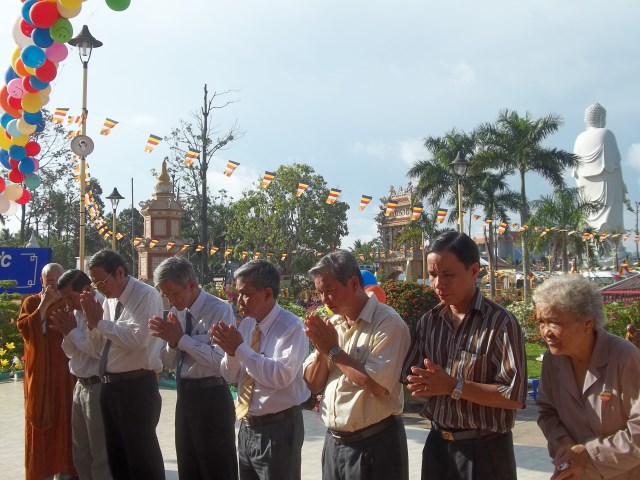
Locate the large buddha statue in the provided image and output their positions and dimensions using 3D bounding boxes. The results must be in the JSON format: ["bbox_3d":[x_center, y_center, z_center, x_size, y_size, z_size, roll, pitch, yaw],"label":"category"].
[{"bbox_3d":[34.791,-8.417,83.000,5.200,17.600,5.900,2,-4,-37],"label":"large buddha statue"}]

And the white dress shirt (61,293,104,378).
[{"bbox_3d":[-1.287,0.527,3.750,0.380,0.500,0.460,2,-4,-41],"label":"white dress shirt"}]

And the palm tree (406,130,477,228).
[{"bbox_3d":[7.165,-1.513,38.000,4.400,9.800,4.400,0,-3,0],"label":"palm tree"}]

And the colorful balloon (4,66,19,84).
[{"bbox_3d":[-3.810,-2.039,8.300,0.250,0.260,0.250,0,-3,0],"label":"colorful balloon"}]

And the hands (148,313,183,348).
[{"bbox_3d":[-0.696,0.411,3.020,0.150,0.160,0.100,2,-4,-37],"label":"hands"}]

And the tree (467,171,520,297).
[{"bbox_3d":[8.104,0.025,30.801,2.800,6.535,2.800,0,-3,0],"label":"tree"}]

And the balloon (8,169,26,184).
[{"bbox_3d":[-3.909,-0.846,8.600,0.224,0.224,0.224,0,-2,0],"label":"balloon"}]

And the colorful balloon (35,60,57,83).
[{"bbox_3d":[-2.917,-1.808,7.100,0.240,0.250,0.240,1,-3,-22],"label":"colorful balloon"}]

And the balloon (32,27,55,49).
[{"bbox_3d":[-3.157,-2.312,7.600,0.250,0.260,0.250,0,-3,0],"label":"balloon"}]

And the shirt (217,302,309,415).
[{"bbox_3d":[-0.224,0.491,2.780,0.380,0.490,0.470,2,-3,-40],"label":"shirt"}]

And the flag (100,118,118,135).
[{"bbox_3d":[-3.099,-1.664,9.800,0.200,0.280,0.040,28,-3,-30],"label":"flag"}]

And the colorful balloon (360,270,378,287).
[{"bbox_3d":[0.374,0.374,5.600,0.250,0.260,0.250,0,-3,0],"label":"colorful balloon"}]

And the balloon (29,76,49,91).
[{"bbox_3d":[-2.950,-1.667,7.000,0.210,0.210,0.210,0,-2,0],"label":"balloon"}]

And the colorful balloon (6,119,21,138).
[{"bbox_3d":[-3.980,-1.457,8.700,0.250,0.260,0.250,0,-3,0],"label":"colorful balloon"}]

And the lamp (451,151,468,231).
[{"bbox_3d":[2.949,0.226,13.874,0.380,4.141,0.380,0,-3,0],"label":"lamp"}]

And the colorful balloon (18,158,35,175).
[{"bbox_3d":[-4.365,-1.093,9.900,0.245,0.255,0.245,0,-3,0],"label":"colorful balloon"}]

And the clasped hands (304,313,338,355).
[{"bbox_3d":[0.005,0.316,2.250,0.130,0.150,0.100,3,-4,-44],"label":"clasped hands"}]

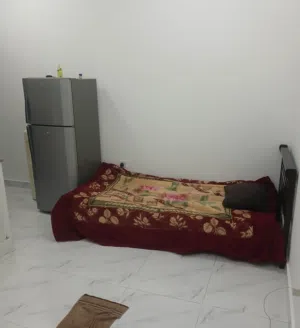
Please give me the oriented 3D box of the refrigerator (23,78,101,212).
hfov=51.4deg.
[{"bbox_3d":[-1.028,-0.219,3.841,0.628,1.596,0.581,4,16,19],"label":"refrigerator"}]

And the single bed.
[{"bbox_3d":[0.278,0.274,3.329,2.193,0.868,1.147,4,16,19],"label":"single bed"}]

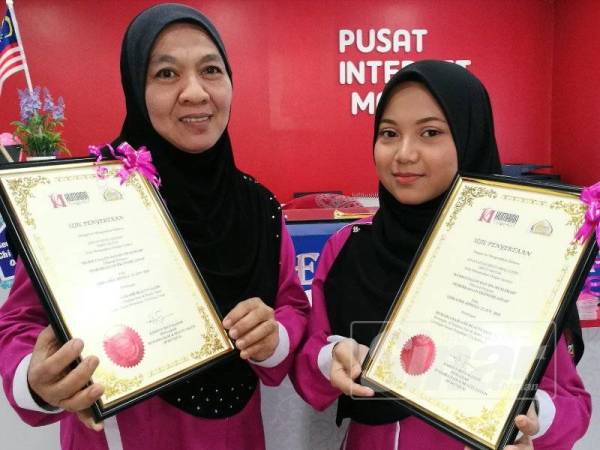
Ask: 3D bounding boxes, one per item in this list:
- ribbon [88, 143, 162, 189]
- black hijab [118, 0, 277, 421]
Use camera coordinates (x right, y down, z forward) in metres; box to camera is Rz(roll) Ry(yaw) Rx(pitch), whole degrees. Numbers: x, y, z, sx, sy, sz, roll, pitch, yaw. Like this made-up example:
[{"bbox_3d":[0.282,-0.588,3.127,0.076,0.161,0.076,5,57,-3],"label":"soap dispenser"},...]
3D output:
[{"bbox_3d":[-0.249,-0.085,0.665,0.100,0.066,0.050,-3,-9,-30],"label":"ribbon"},{"bbox_3d":[-0.183,-0.026,0.780,0.330,0.660,0.280,-3,4,-26],"label":"black hijab"}]

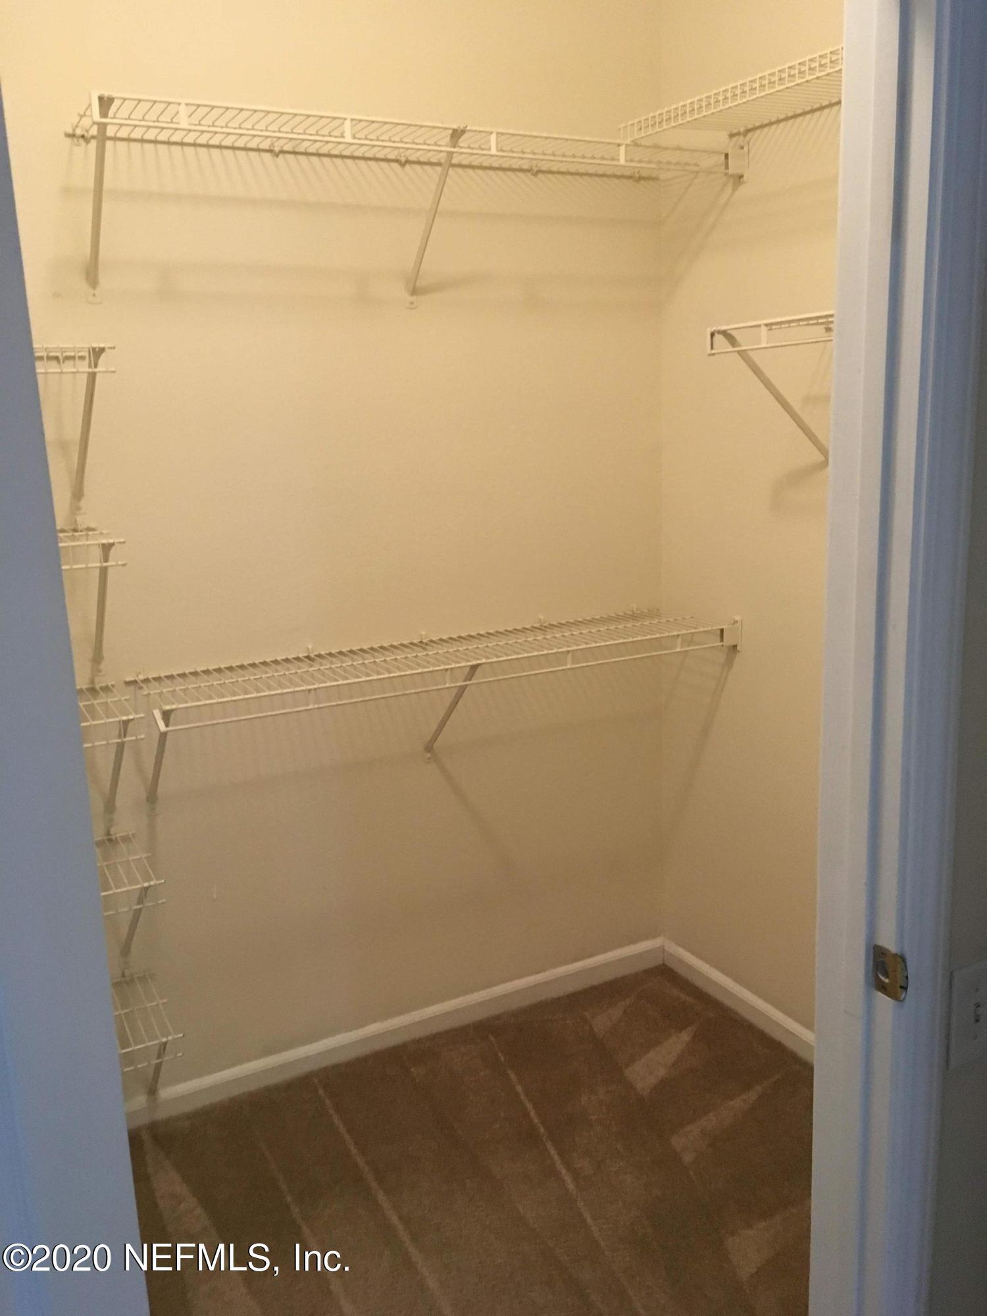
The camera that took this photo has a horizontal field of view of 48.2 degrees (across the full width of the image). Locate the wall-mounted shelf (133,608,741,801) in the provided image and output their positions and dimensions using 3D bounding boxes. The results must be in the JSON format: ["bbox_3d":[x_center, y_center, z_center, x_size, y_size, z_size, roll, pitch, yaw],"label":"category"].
[{"bbox_3d":[-0.083,0.125,2.559,1.410,0.313,0.325,-8,14,-27],"label":"wall-mounted shelf"}]

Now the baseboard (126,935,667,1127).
[{"bbox_3d":[-0.202,0.939,2.820,1.553,0.084,0.014,-8,13,-26],"label":"baseboard"}]

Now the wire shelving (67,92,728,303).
[{"bbox_3d":[-0.129,-0.920,2.313,1.374,0.308,0.312,-8,13,-26],"label":"wire shelving"}]

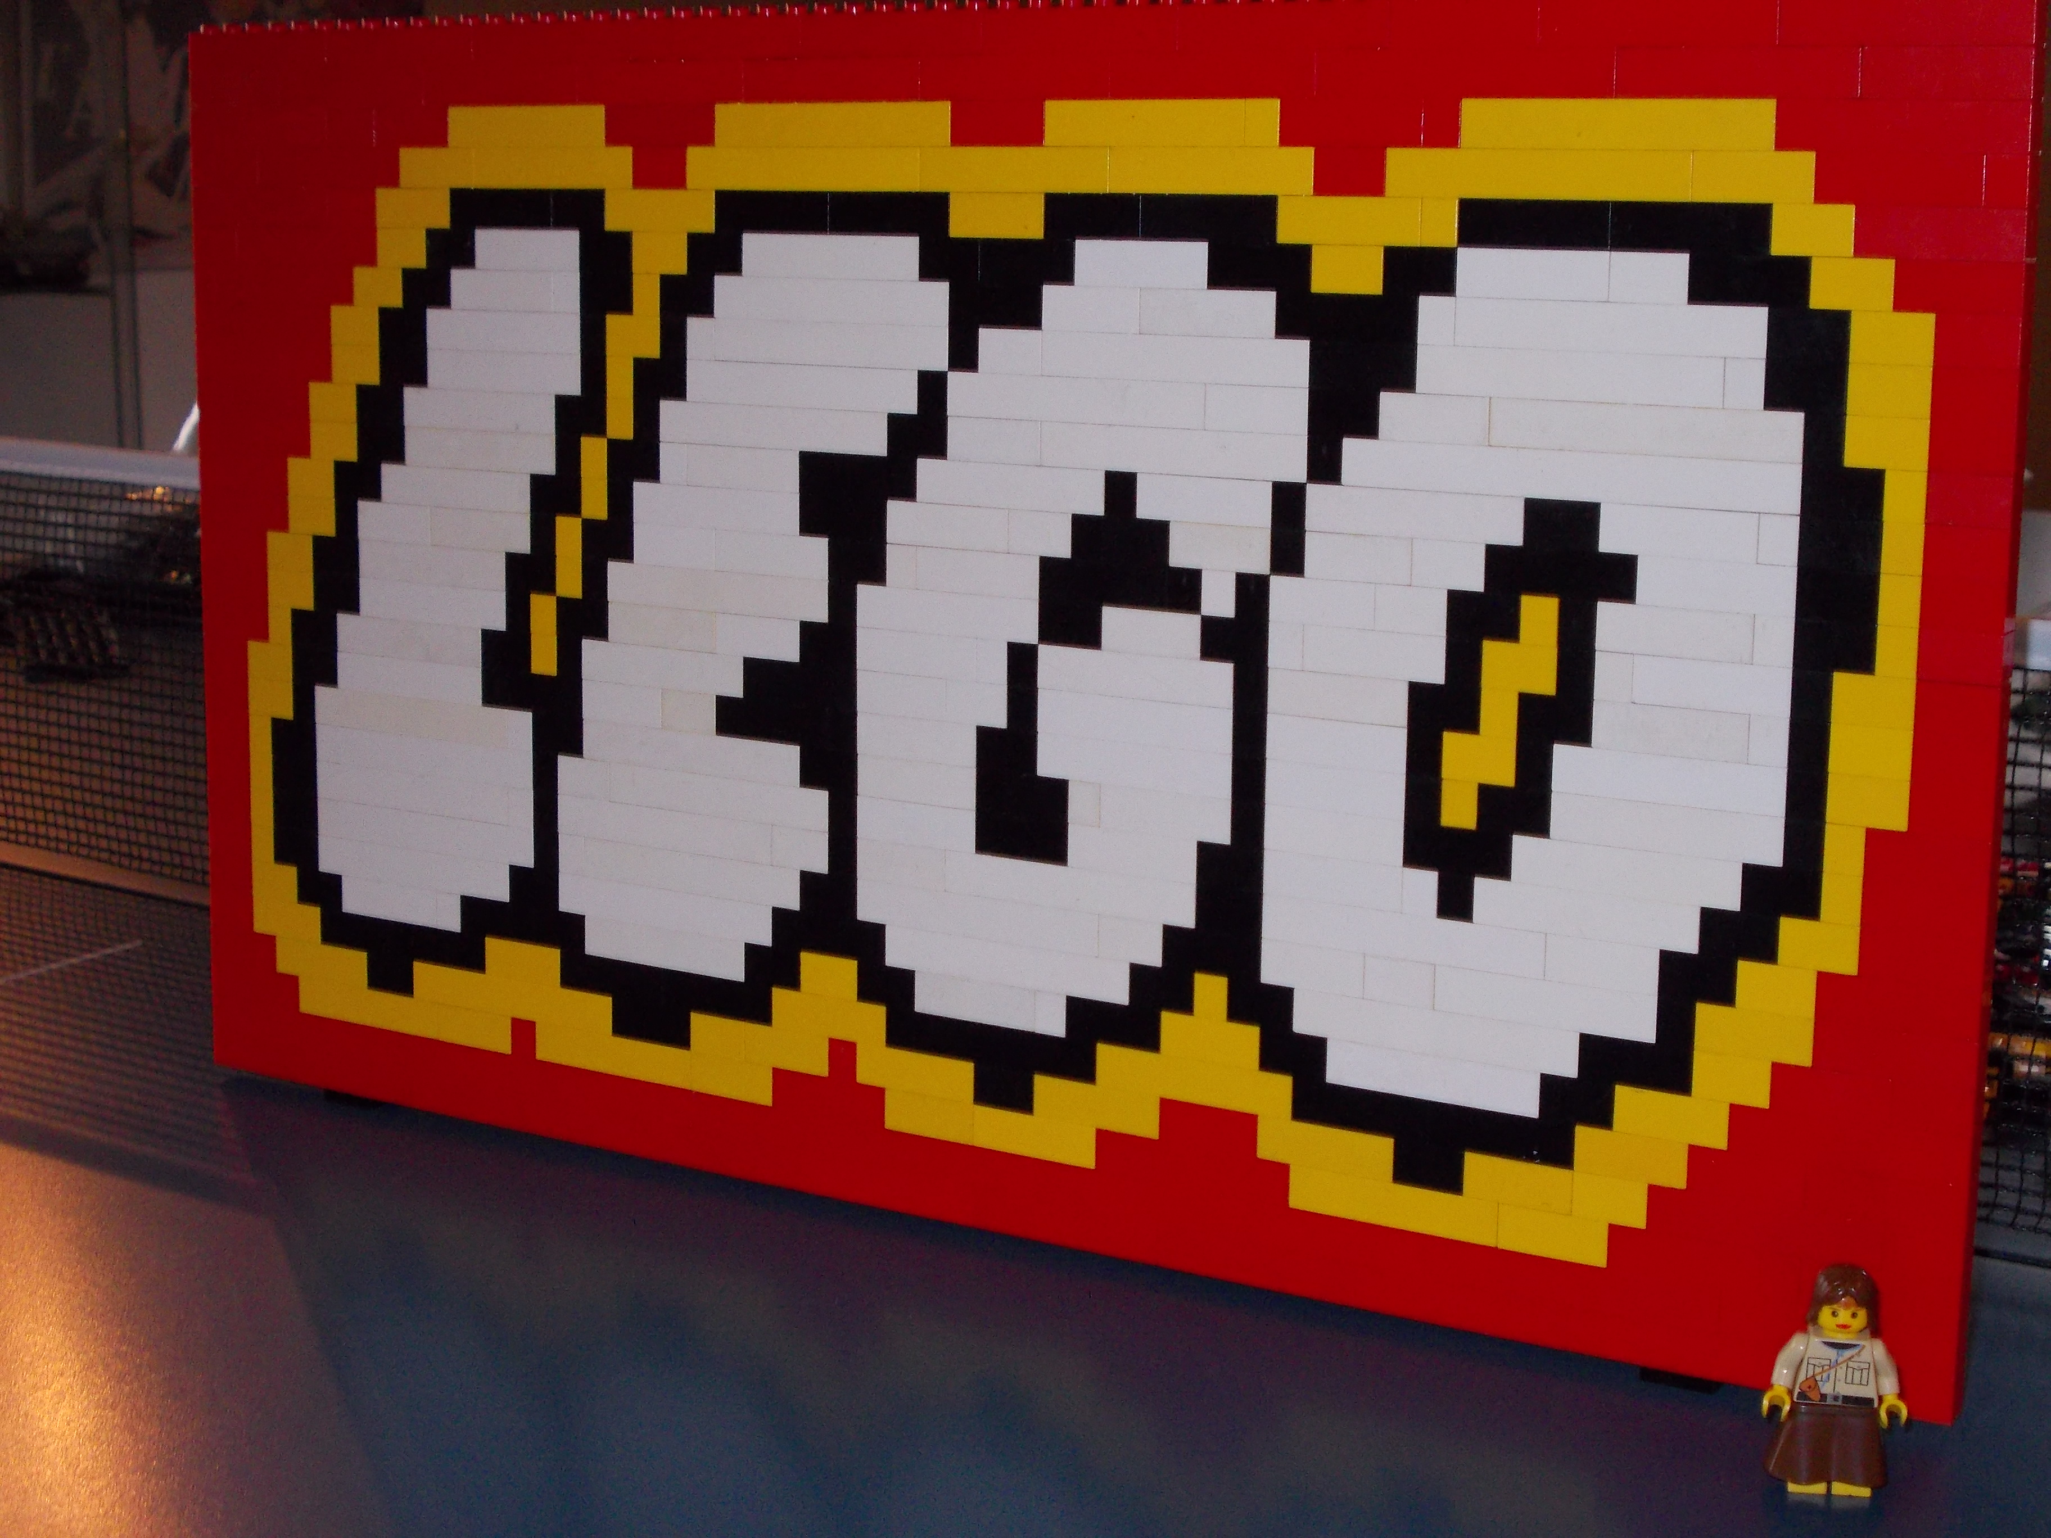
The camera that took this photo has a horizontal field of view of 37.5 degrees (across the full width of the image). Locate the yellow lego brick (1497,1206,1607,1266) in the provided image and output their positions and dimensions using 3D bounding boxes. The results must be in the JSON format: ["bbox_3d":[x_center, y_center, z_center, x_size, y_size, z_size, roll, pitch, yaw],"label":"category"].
[{"bbox_3d":[0.110,0.095,0.620,0.024,0.010,0.008,7,13,31],"label":"yellow lego brick"}]

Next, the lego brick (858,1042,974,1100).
[{"bbox_3d":[-0.023,0.069,0.696,0.032,0.010,0.008,7,12,31],"label":"lego brick"}]

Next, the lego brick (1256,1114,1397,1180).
[{"bbox_3d":[0.065,0.079,0.639,0.032,0.010,0.008,7,12,31],"label":"lego brick"}]

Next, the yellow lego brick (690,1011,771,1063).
[{"bbox_3d":[-0.067,0.063,0.718,0.024,0.010,0.008,7,12,31],"label":"yellow lego brick"}]

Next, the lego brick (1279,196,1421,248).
[{"bbox_3d":[0.067,-0.110,0.610,0.032,0.010,0.008,7,12,31],"label":"lego brick"}]

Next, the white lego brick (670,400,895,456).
[{"bbox_3d":[-0.056,-0.078,0.690,0.064,0.010,0.008,7,12,31],"label":"white lego brick"}]

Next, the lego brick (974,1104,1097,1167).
[{"bbox_3d":[0.004,0.082,0.679,0.032,0.010,0.008,7,12,31],"label":"lego brick"}]

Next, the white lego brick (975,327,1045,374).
[{"bbox_3d":[-0.001,-0.090,0.656,0.016,0.010,0.008,7,12,31],"label":"white lego brick"}]

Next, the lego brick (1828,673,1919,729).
[{"bbox_3d":[0.160,-0.013,0.565,0.016,0.010,0.008,7,12,31],"label":"lego brick"}]

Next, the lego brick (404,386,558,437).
[{"bbox_3d":[-0.131,-0.088,0.736,0.048,0.010,0.008,7,12,31],"label":"lego brick"}]

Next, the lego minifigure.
[{"bbox_3d":[0.146,0.109,0.547,0.025,0.042,0.013,2,10,9],"label":"lego minifigure"}]

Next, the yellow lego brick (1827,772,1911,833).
[{"bbox_3d":[0.160,0.005,0.569,0.016,0.010,0.008,7,12,31],"label":"yellow lego brick"}]

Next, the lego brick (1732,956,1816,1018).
[{"bbox_3d":[0.147,0.042,0.587,0.016,0.010,0.008,7,12,31],"label":"lego brick"}]

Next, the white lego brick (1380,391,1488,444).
[{"bbox_3d":[0.083,-0.070,0.603,0.024,0.010,0.008,7,12,31],"label":"white lego brick"}]

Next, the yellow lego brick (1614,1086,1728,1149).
[{"bbox_3d":[0.129,0.068,0.598,0.024,0.010,0.008,7,12,31],"label":"yellow lego brick"}]

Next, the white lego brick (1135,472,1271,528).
[{"bbox_3d":[0.040,-0.057,0.635,0.032,0.010,0.008,7,12,31],"label":"white lego brick"}]

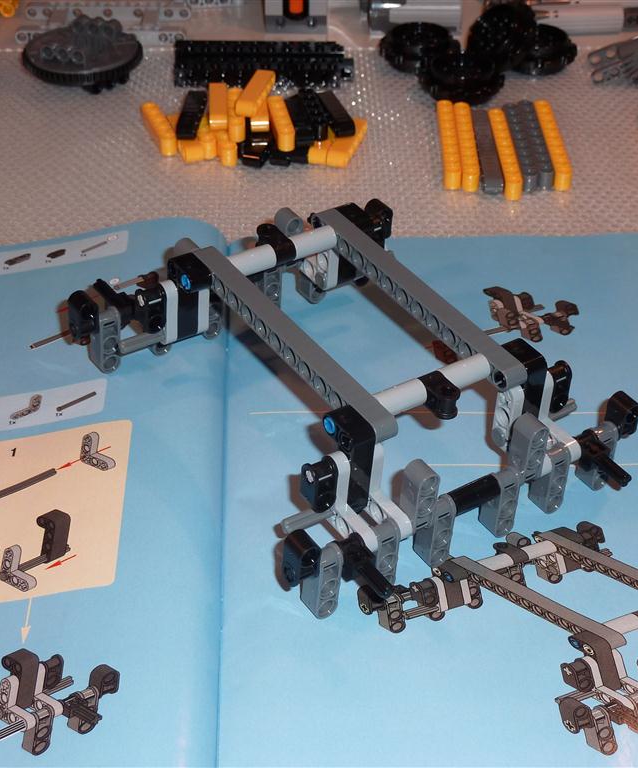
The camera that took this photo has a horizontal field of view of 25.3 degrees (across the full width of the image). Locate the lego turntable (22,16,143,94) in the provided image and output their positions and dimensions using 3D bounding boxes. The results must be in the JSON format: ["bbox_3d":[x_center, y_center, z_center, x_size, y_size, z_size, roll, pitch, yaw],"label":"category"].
[{"bbox_3d":[-0.115,-0.161,0.688,0.059,0.024,0.059,-1,37,1],"label":"lego turntable"}]

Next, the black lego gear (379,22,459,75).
[{"bbox_3d":[0.049,-0.166,0.702,0.040,0.015,0.040,-1,37,0],"label":"black lego gear"}]

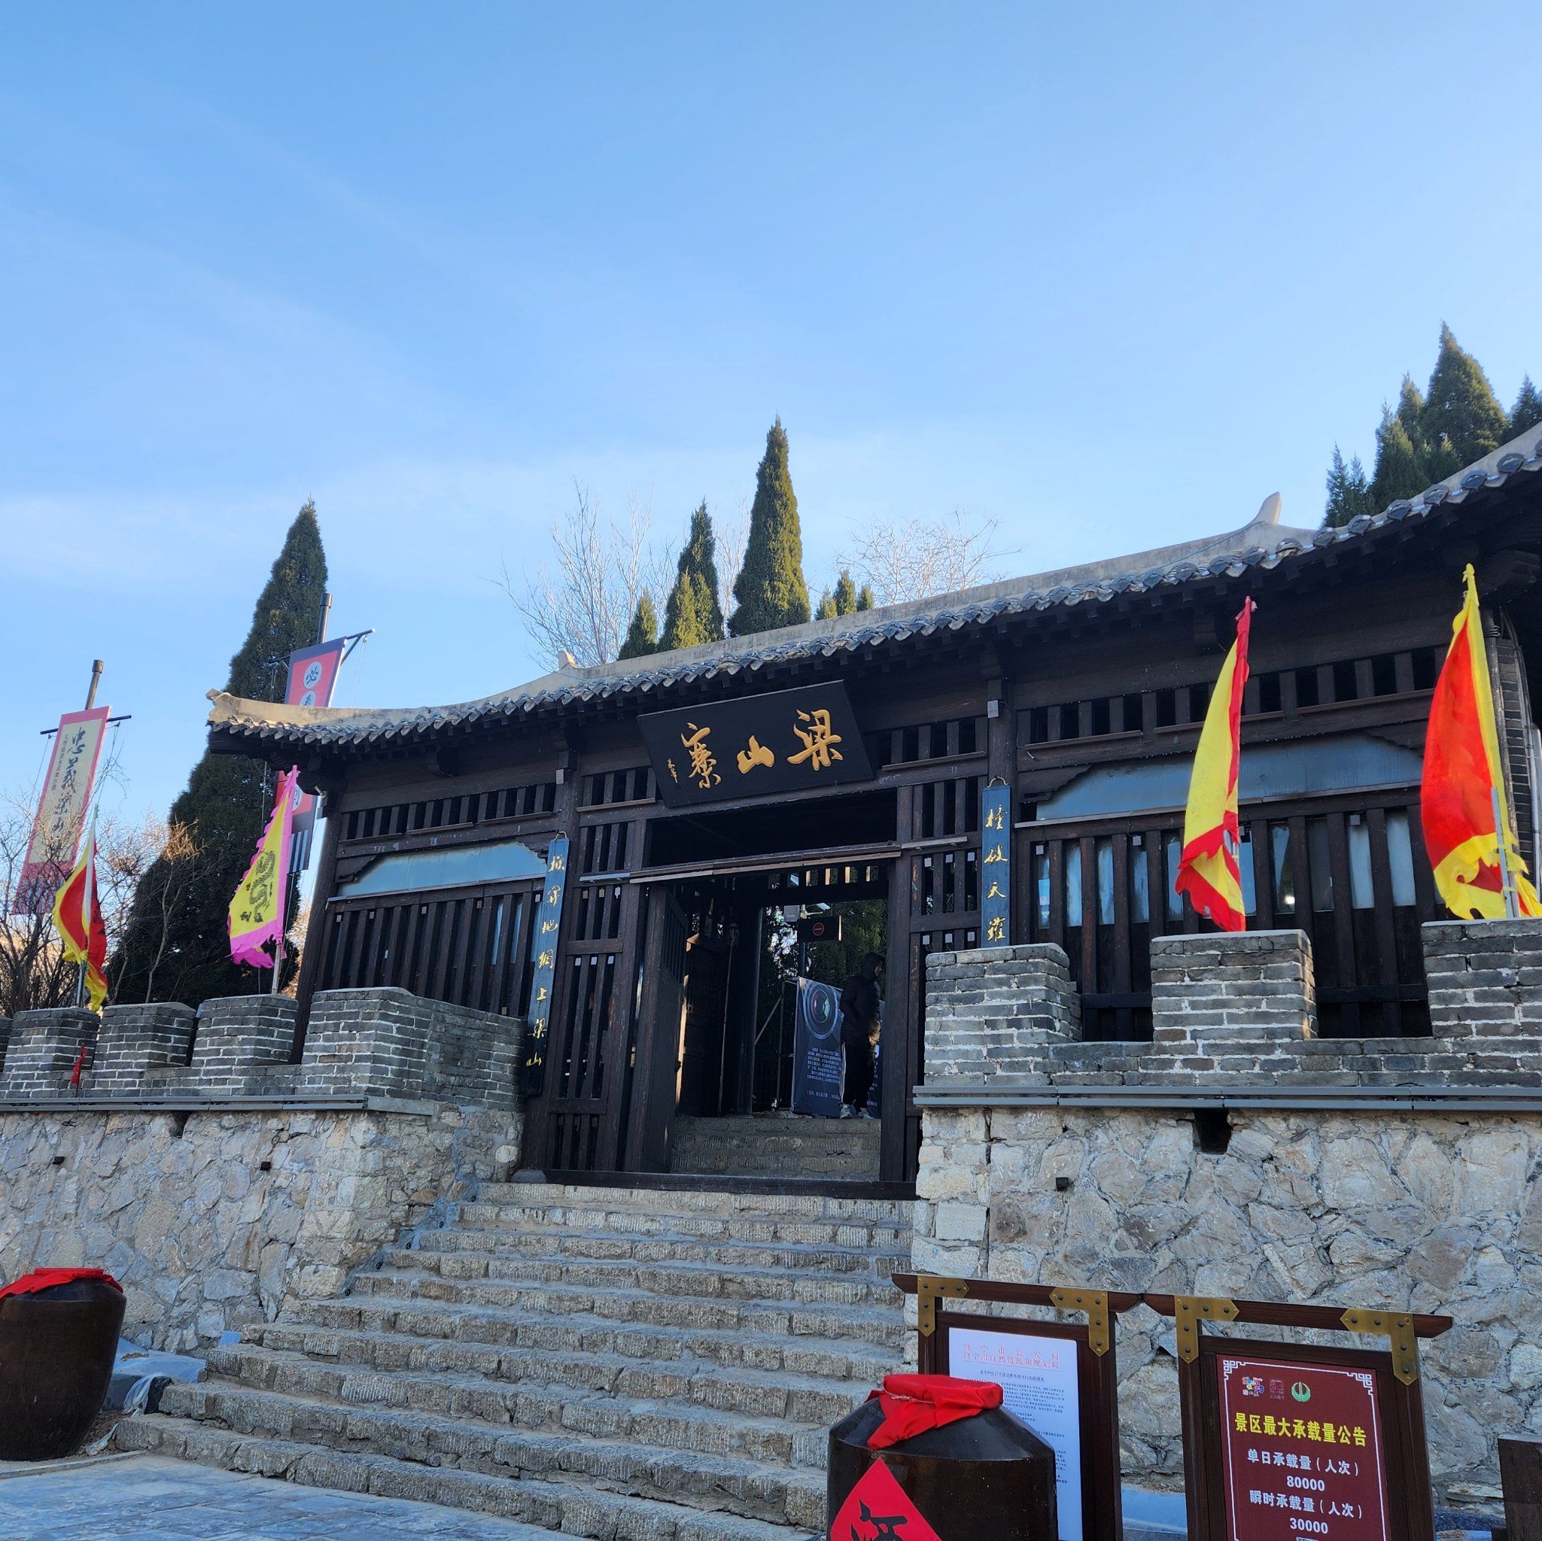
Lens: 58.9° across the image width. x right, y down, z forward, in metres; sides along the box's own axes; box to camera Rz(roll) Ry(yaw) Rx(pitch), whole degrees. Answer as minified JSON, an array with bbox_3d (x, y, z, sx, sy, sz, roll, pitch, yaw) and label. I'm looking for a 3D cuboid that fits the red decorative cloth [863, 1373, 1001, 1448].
[{"bbox_3d":[0.527,2.071,4.420,0.440,0.200,0.440,1,-19,8],"label":"red decorative cloth"}]

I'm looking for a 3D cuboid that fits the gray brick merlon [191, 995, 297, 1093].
[{"bbox_3d":[-4.585,2.428,11.906,0.767,0.806,0.400,-8,-22,30],"label":"gray brick merlon"}]

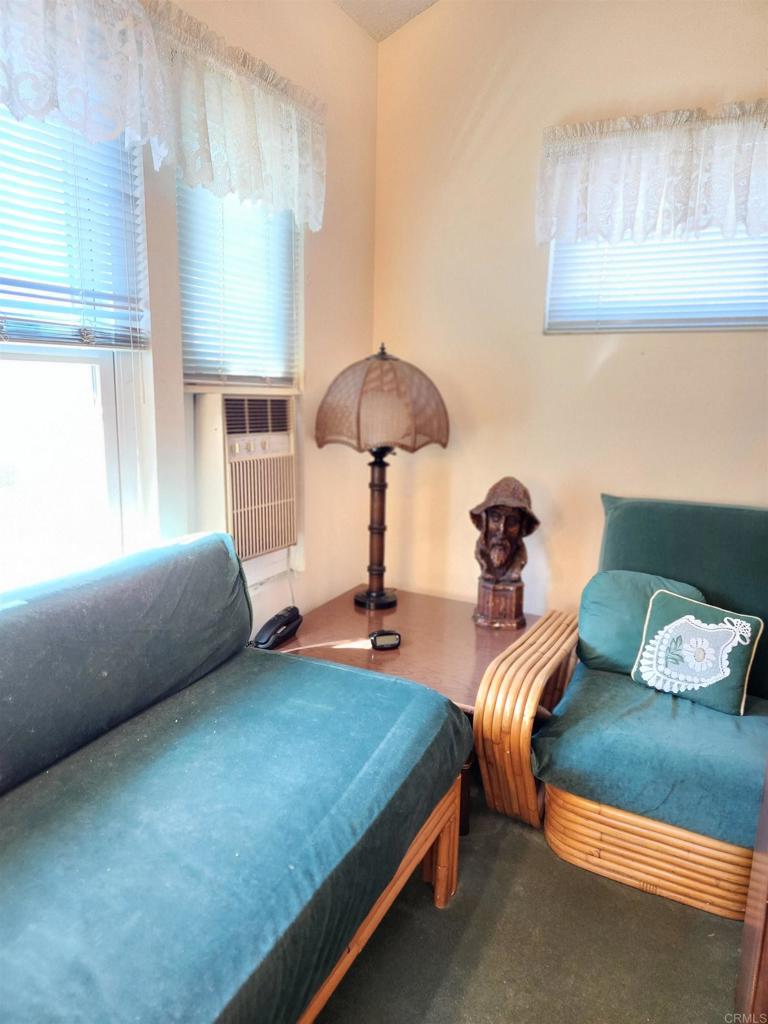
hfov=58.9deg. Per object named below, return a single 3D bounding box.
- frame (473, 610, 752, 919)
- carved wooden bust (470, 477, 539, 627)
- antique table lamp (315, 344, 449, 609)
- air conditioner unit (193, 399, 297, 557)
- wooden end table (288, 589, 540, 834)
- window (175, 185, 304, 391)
[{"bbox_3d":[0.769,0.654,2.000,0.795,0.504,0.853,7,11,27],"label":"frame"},{"bbox_3d":[0.437,0.136,2.437,0.234,0.533,0.205,5,11,20],"label":"carved wooden bust"},{"bbox_3d":[-0.021,-0.133,2.586,0.492,0.987,0.492,1,10,0],"label":"antique table lamp"},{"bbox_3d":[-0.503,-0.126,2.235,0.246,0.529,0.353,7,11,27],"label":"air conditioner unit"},{"bbox_3d":[0.070,0.615,2.386,0.816,0.410,0.849,7,11,27],"label":"wooden end table"},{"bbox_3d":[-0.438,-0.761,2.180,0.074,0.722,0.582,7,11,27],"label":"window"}]

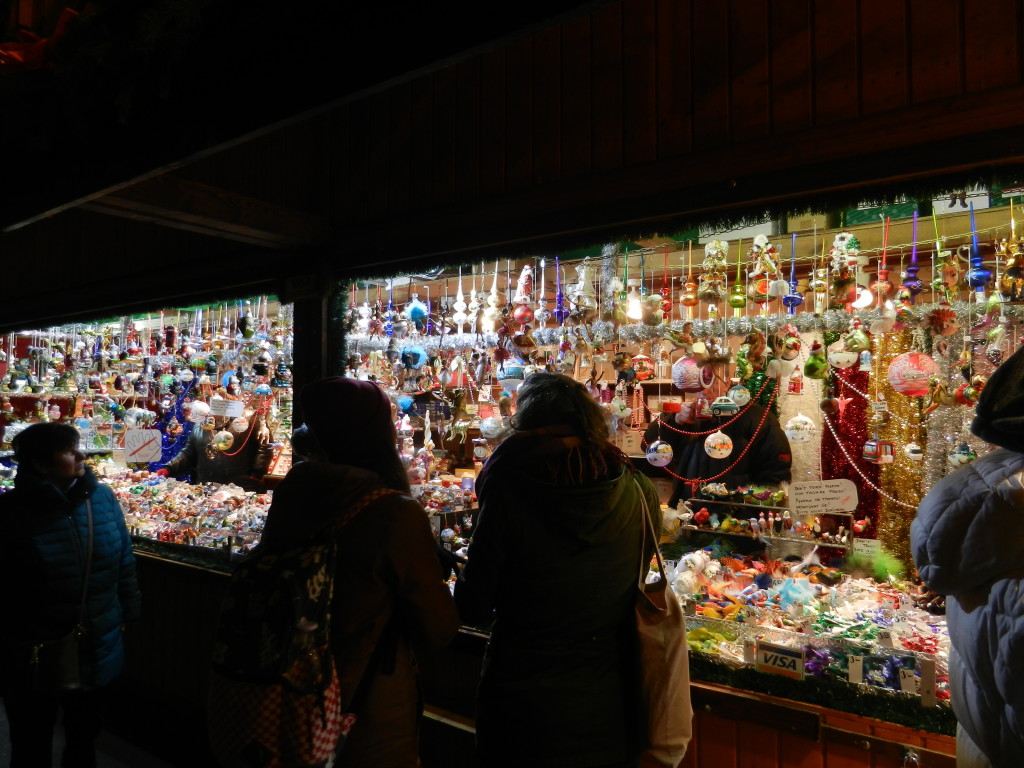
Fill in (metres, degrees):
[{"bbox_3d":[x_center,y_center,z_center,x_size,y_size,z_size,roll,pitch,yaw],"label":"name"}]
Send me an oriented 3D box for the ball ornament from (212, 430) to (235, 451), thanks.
[{"bbox_3d":[-1.489,0.292,3.820,0.100,0.105,0.100,-1,-2,38],"label":"ball ornament"}]

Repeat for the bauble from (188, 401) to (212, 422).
[{"bbox_3d":[-1.634,0.144,3.870,0.107,0.108,0.107,-1,-2,38],"label":"bauble"}]

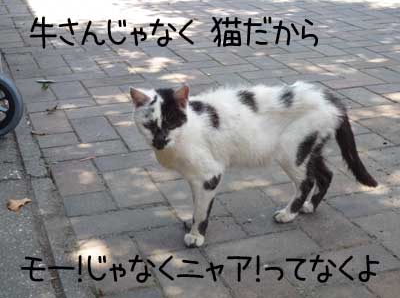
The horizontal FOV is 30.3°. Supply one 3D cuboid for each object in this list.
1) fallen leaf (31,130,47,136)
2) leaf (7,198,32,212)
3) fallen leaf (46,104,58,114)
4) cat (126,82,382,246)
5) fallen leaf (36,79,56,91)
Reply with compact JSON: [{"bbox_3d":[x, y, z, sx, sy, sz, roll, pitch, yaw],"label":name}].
[{"bbox_3d":[-0.414,-0.042,1.895,0.042,0.010,0.024,-1,21,0],"label":"fallen leaf"},{"bbox_3d":[-0.362,0.109,1.482,0.053,0.015,0.037,-9,22,-20],"label":"leaf"},{"bbox_3d":[-0.417,-0.118,2.089,0.034,0.016,0.030,-1,21,0],"label":"fallen leaf"},{"bbox_3d":[0.117,0.006,1.345,0.490,0.294,0.150,-9,22,-21],"label":"cat"},{"bbox_3d":[-0.481,-0.199,2.299,0.056,0.022,0.050,-1,21,0],"label":"fallen leaf"}]

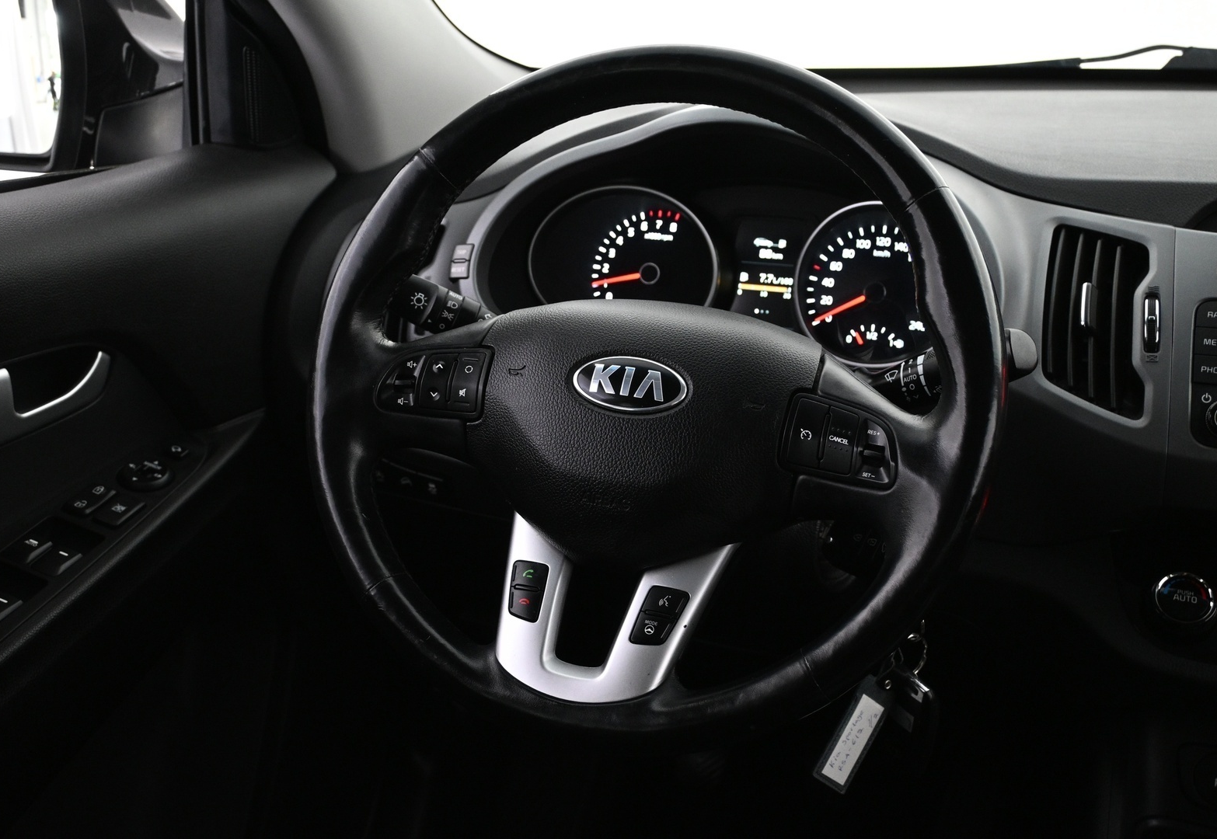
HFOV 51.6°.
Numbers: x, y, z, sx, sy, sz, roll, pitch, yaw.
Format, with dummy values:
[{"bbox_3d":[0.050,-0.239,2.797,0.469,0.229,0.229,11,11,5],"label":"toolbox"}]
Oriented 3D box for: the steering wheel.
[{"bbox_3d":[0.020,-0.014,0.691,0.381,0.381,0.100,8,-6,18],"label":"steering wheel"}]

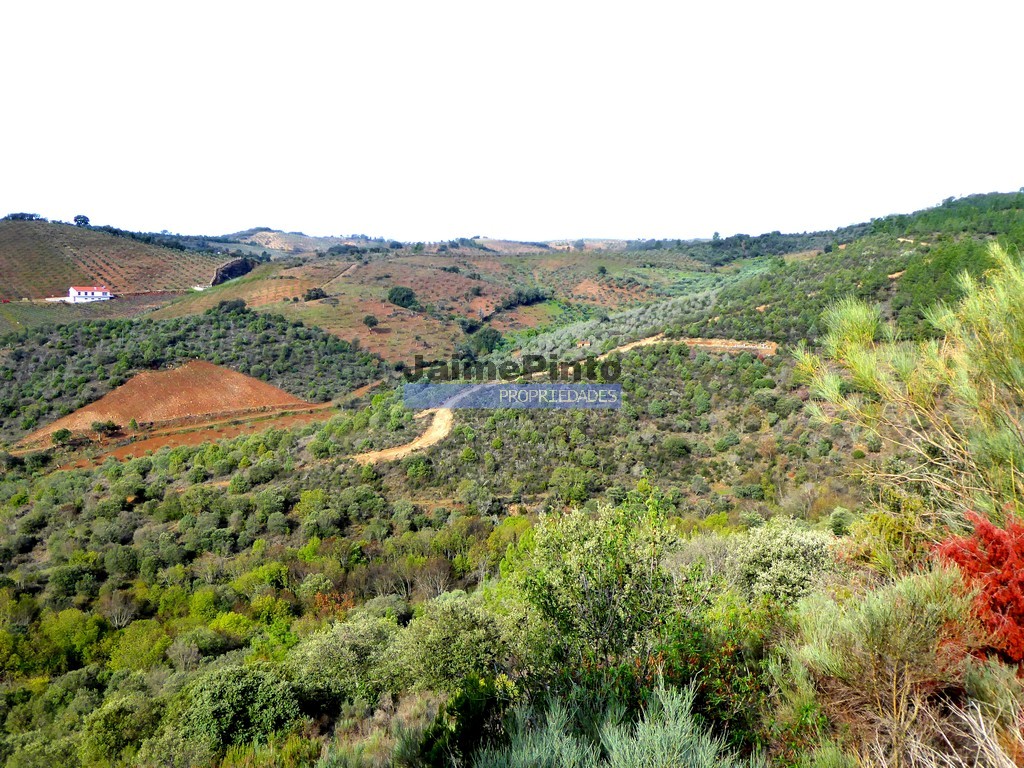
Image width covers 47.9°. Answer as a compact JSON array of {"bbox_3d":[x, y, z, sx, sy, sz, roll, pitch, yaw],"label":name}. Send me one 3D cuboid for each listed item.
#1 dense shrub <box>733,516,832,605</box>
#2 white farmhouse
[{"bbox_3d":[4.806,3.172,20.500,1.750,1.650,1.700,2,7,13],"label":"dense shrub"},{"bbox_3d":[-199.114,-42.043,545.000,17.500,7.000,8.500,-6,9,-40],"label":"white farmhouse"}]

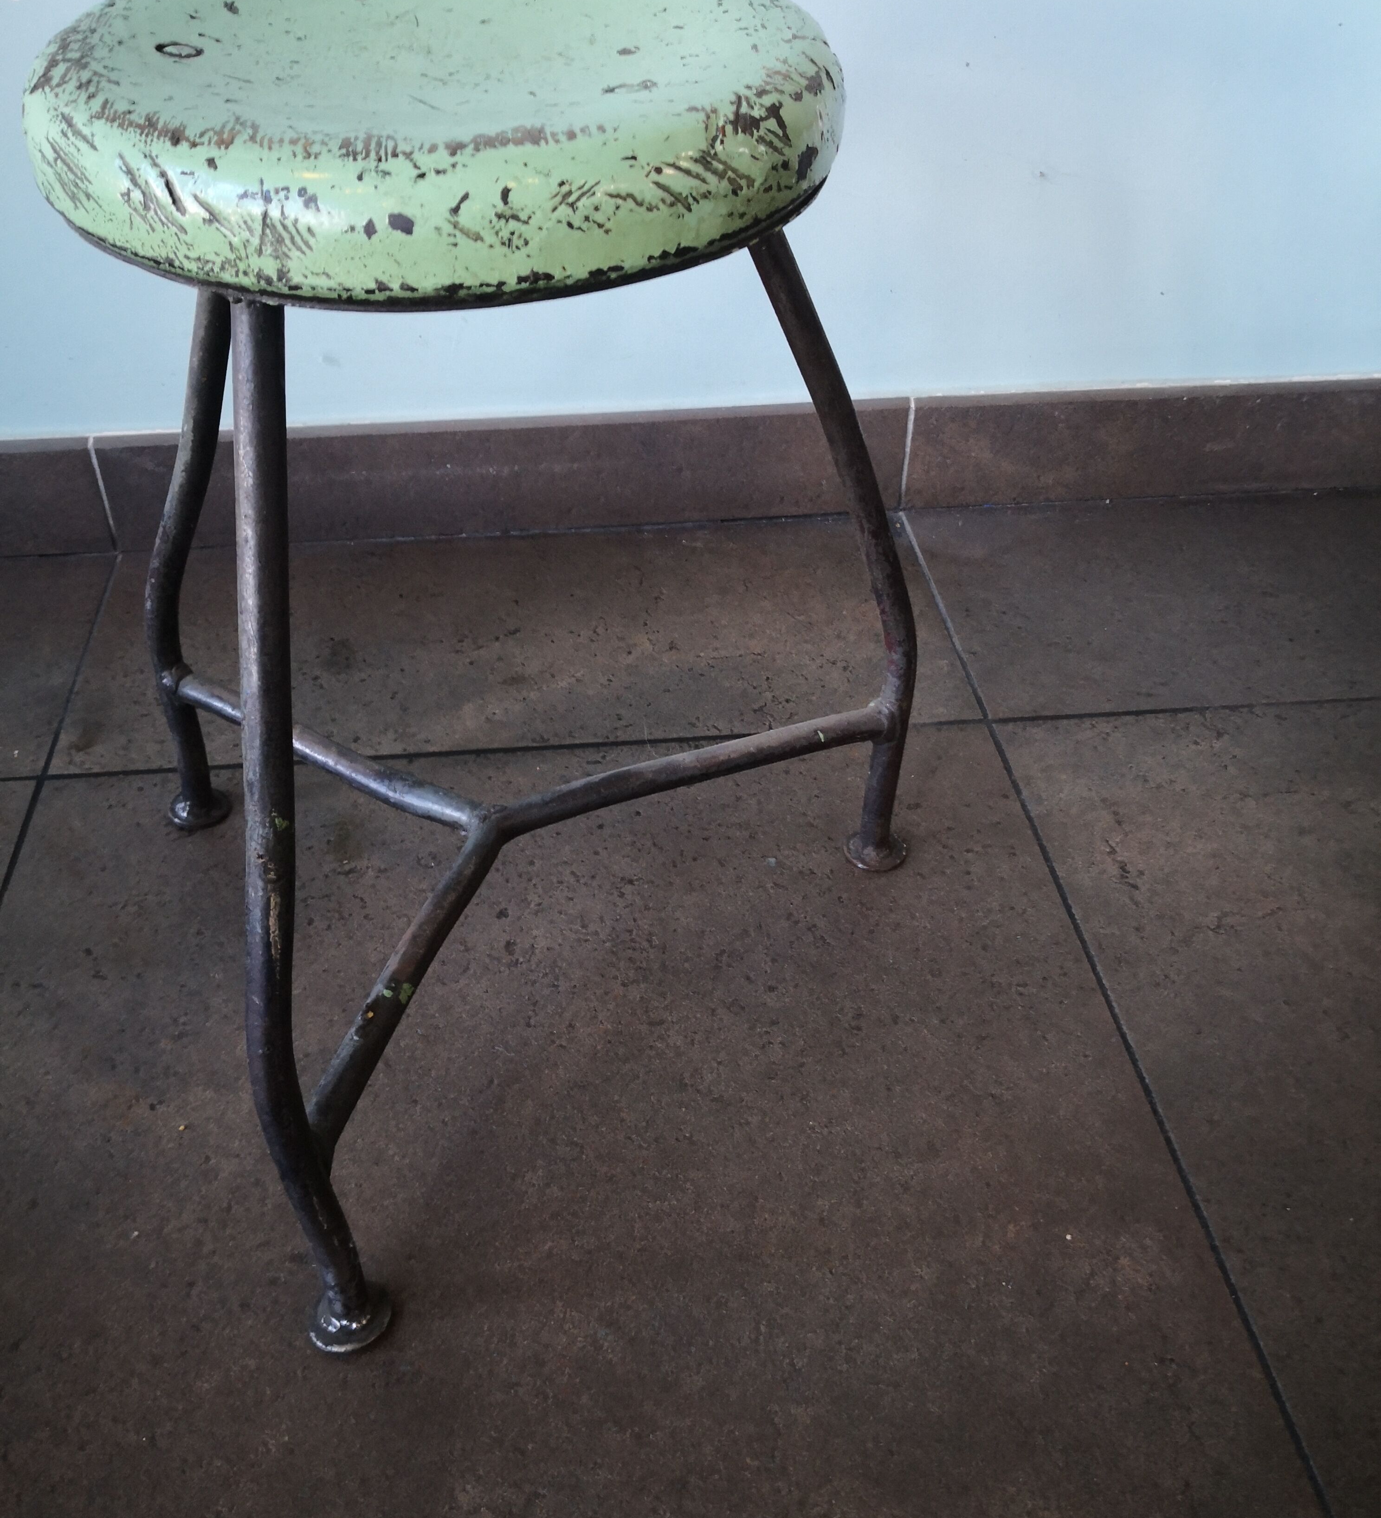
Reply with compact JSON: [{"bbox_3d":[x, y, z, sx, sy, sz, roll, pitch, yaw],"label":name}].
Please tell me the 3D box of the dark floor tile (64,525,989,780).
[{"bbox_3d":[-0.117,-0.088,1.023,0.601,0.010,0.260,-4,41,-5],"label":"dark floor tile"}]

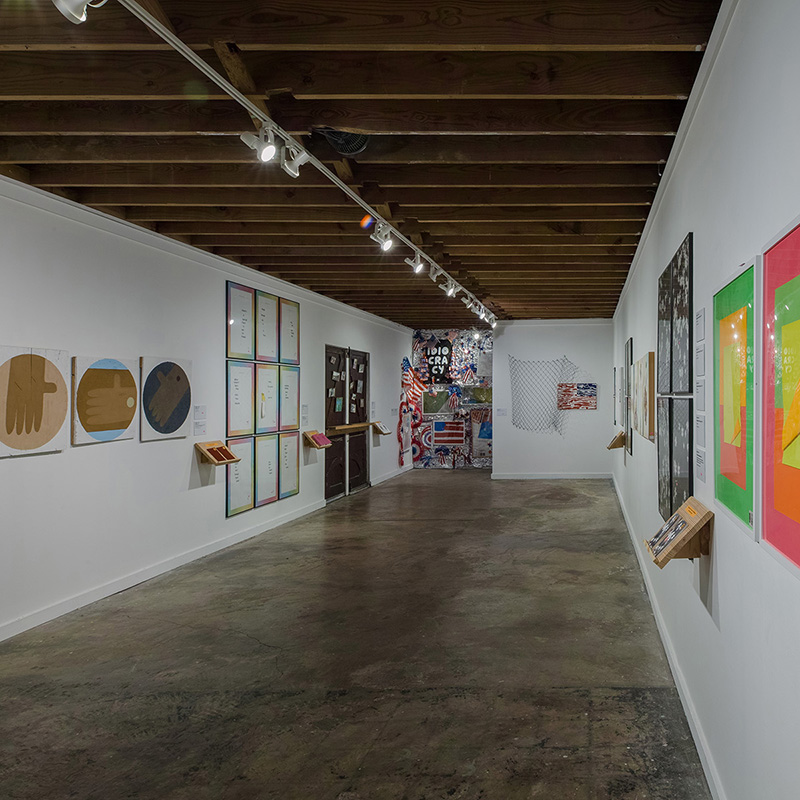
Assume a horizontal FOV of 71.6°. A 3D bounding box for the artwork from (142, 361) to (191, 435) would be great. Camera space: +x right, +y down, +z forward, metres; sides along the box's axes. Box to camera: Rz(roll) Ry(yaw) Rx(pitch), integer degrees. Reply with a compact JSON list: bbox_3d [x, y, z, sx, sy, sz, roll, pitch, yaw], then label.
[{"bbox_3d":[-1.877,-0.016,4.472,0.030,0.580,0.537,0,0,19],"label":"artwork"}]

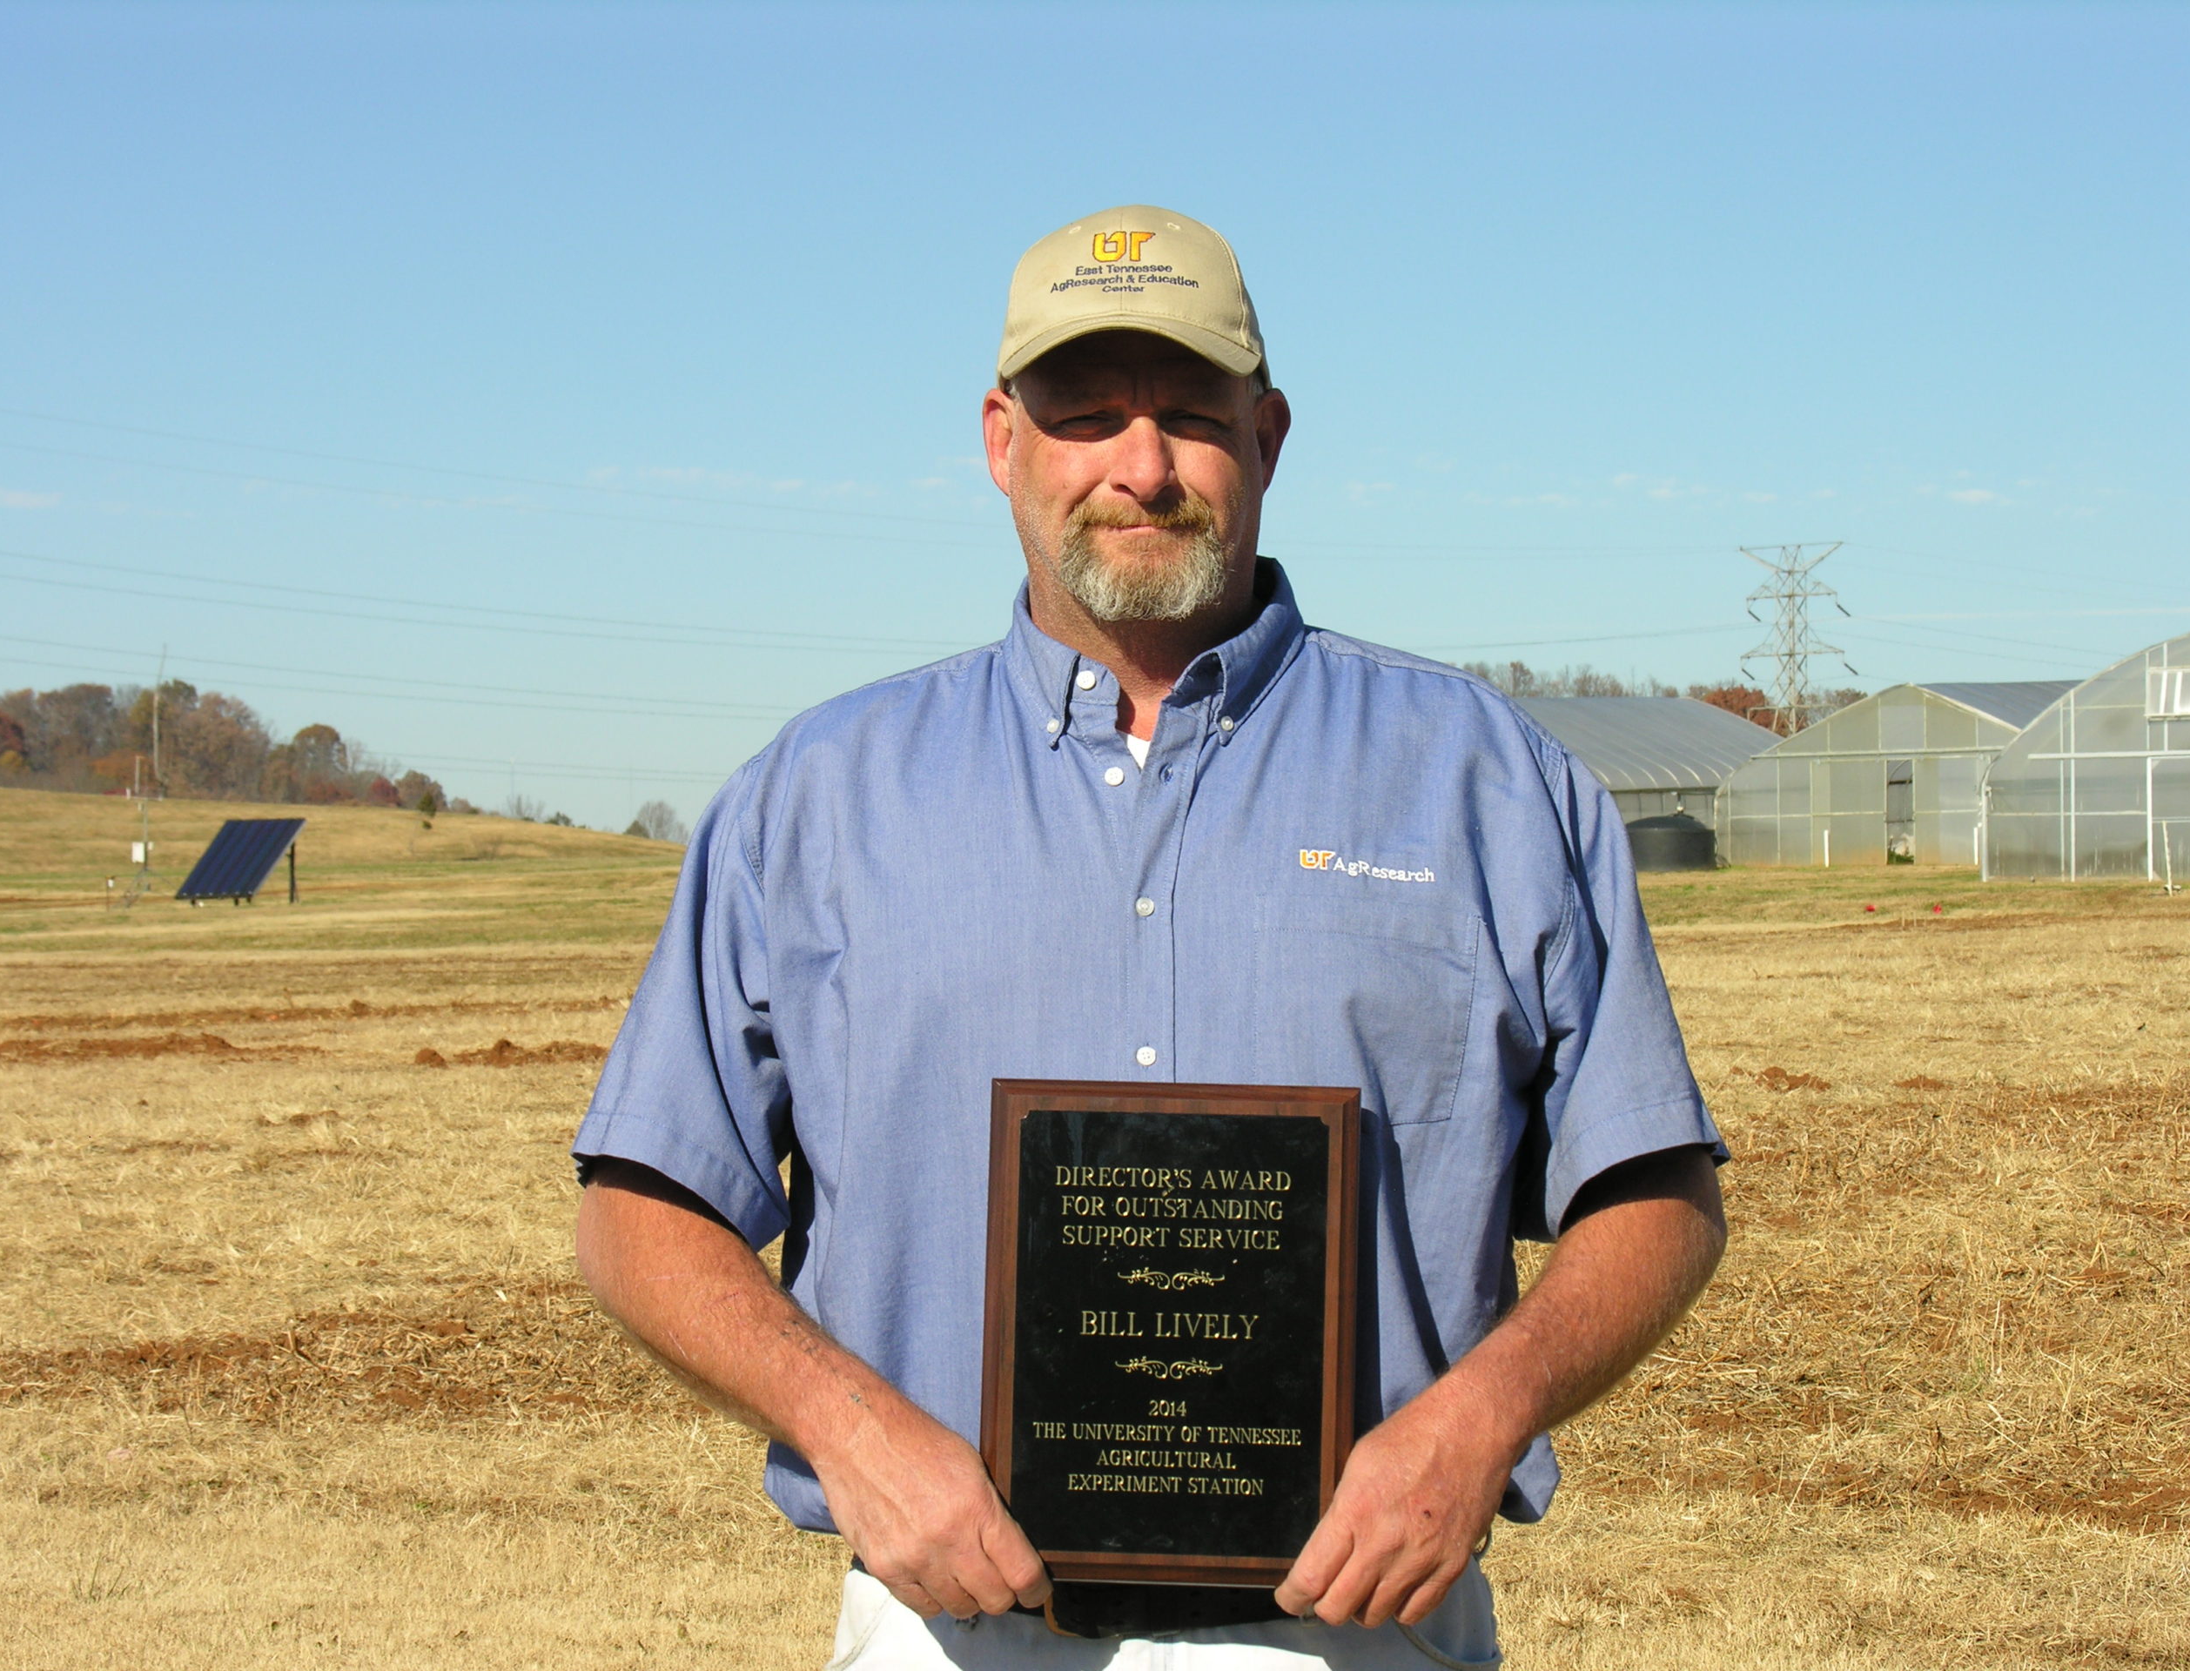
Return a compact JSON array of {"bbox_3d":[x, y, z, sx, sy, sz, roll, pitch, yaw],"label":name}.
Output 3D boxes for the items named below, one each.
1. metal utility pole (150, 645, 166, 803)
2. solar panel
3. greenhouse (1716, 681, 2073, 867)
[{"bbox_3d":[-50.750,-6.180,300.000,0.300,8.300,0.300,0,-2,0],"label":"metal utility pole"},{"bbox_3d":[-20.000,0.590,130.000,2.250,1.980,2.100,-1,-2,34],"label":"solar panel"},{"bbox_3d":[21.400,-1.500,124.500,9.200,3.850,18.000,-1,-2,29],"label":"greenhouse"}]

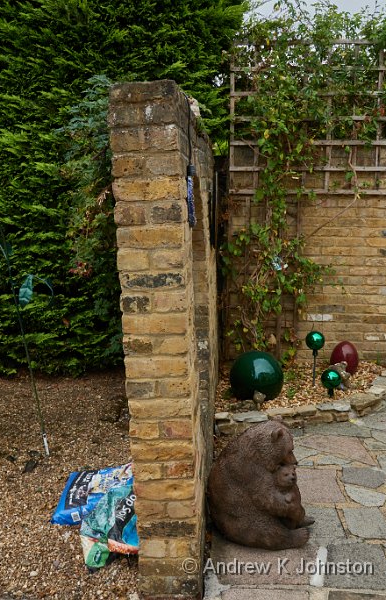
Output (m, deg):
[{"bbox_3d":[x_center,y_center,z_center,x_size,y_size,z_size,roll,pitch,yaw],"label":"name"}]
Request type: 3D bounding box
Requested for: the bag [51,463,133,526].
[{"bbox_3d":[-0.460,0.962,3.281,0.420,0.100,0.500,-1,11,-3],"label":"bag"}]

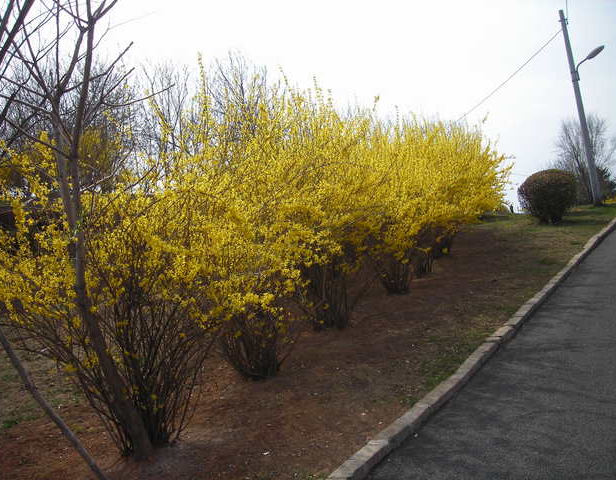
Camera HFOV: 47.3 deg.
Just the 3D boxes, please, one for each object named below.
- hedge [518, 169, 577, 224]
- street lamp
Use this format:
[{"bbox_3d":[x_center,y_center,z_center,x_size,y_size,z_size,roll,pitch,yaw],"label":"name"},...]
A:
[{"bbox_3d":[5.636,-1.022,16.500,1.340,1.300,1.340,-5,0,29],"label":"hedge"},{"bbox_3d":[8.588,-4.085,20.995,1.200,5.990,0.300,-10,0,26],"label":"street lamp"}]

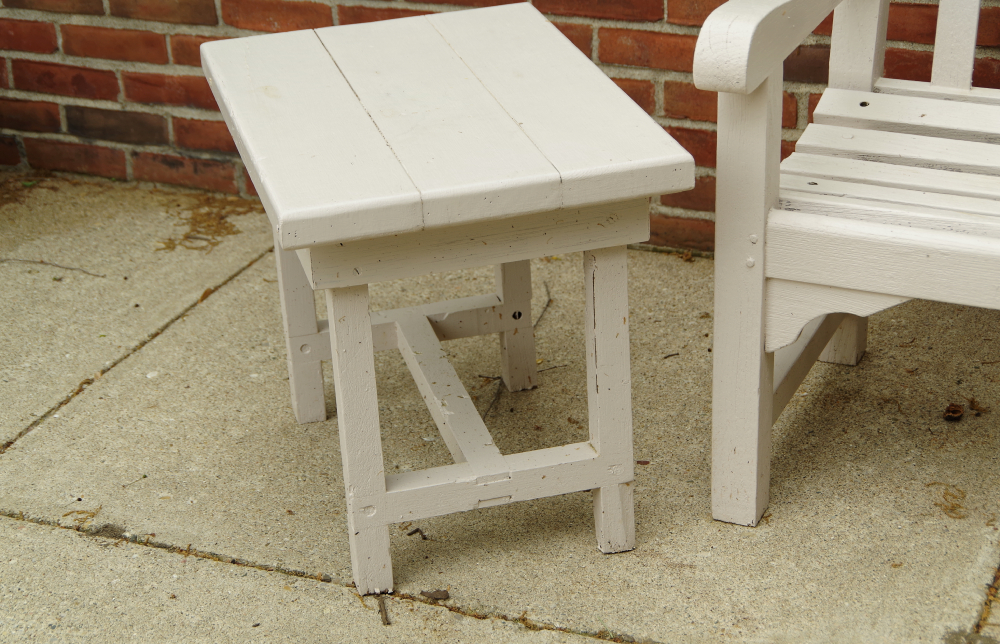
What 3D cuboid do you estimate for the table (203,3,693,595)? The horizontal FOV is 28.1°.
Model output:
[{"bbox_3d":[-0.070,-0.033,2.327,0.420,0.488,0.606,-9,26,-12],"label":"table"}]

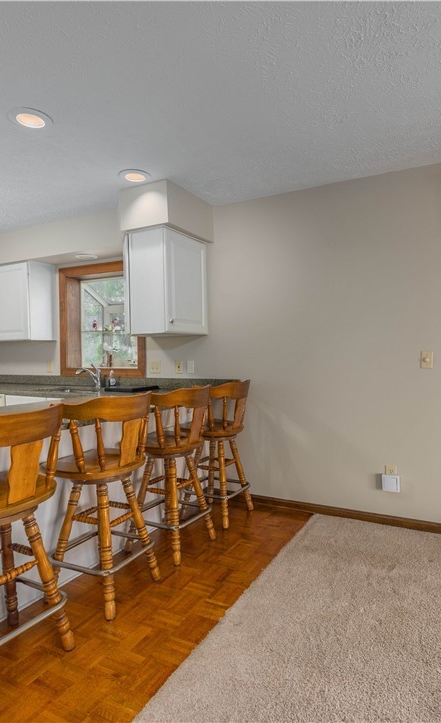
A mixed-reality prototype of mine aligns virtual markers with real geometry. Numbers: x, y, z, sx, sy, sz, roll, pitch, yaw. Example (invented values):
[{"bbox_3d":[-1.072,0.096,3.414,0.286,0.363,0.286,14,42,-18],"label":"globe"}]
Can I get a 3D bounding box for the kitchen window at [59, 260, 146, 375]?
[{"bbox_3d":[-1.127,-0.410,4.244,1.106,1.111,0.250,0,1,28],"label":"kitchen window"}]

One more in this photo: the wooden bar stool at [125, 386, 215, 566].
[{"bbox_3d":[-0.302,0.663,2.663,0.470,0.985,0.530,0,1,38],"label":"wooden bar stool"}]

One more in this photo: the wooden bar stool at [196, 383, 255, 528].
[{"bbox_3d":[-0.018,0.654,3.169,0.470,0.985,0.530,0,1,40],"label":"wooden bar stool"}]

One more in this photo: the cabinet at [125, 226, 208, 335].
[{"bbox_3d":[-0.408,-0.603,3.417,0.349,0.770,0.587,0,1,28],"label":"cabinet"}]

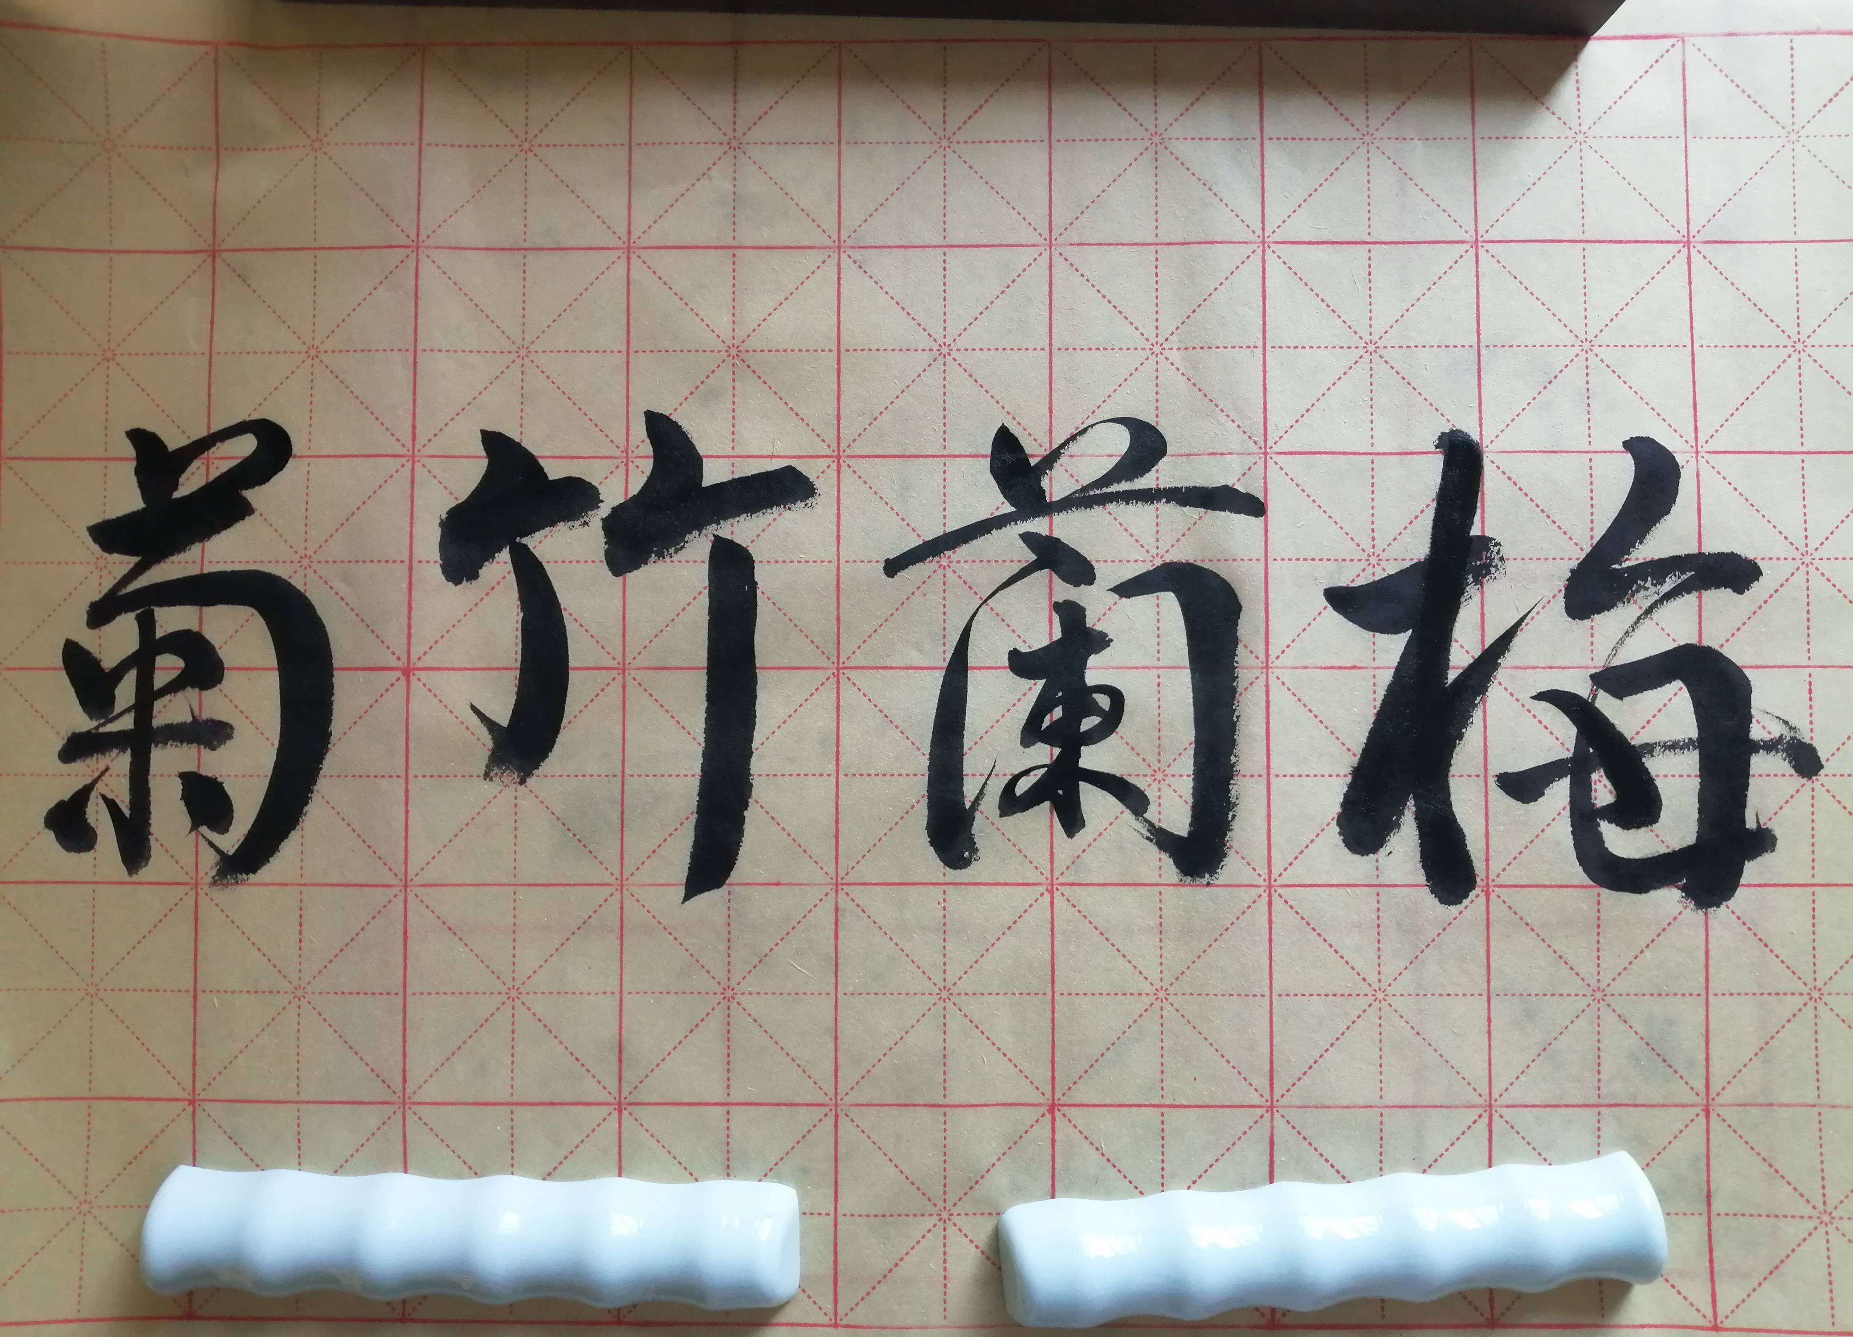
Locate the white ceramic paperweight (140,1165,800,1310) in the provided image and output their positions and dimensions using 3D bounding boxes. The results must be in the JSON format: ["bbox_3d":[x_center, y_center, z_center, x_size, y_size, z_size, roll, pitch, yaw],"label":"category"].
[{"bbox_3d":[-0.116,0.148,0.356,0.164,0.017,0.032,1,87,1],"label":"white ceramic paperweight"}]

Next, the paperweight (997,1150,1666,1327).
[{"bbox_3d":[0.102,0.148,0.353,0.164,0.017,0.032,-5,87,0],"label":"paperweight"}]

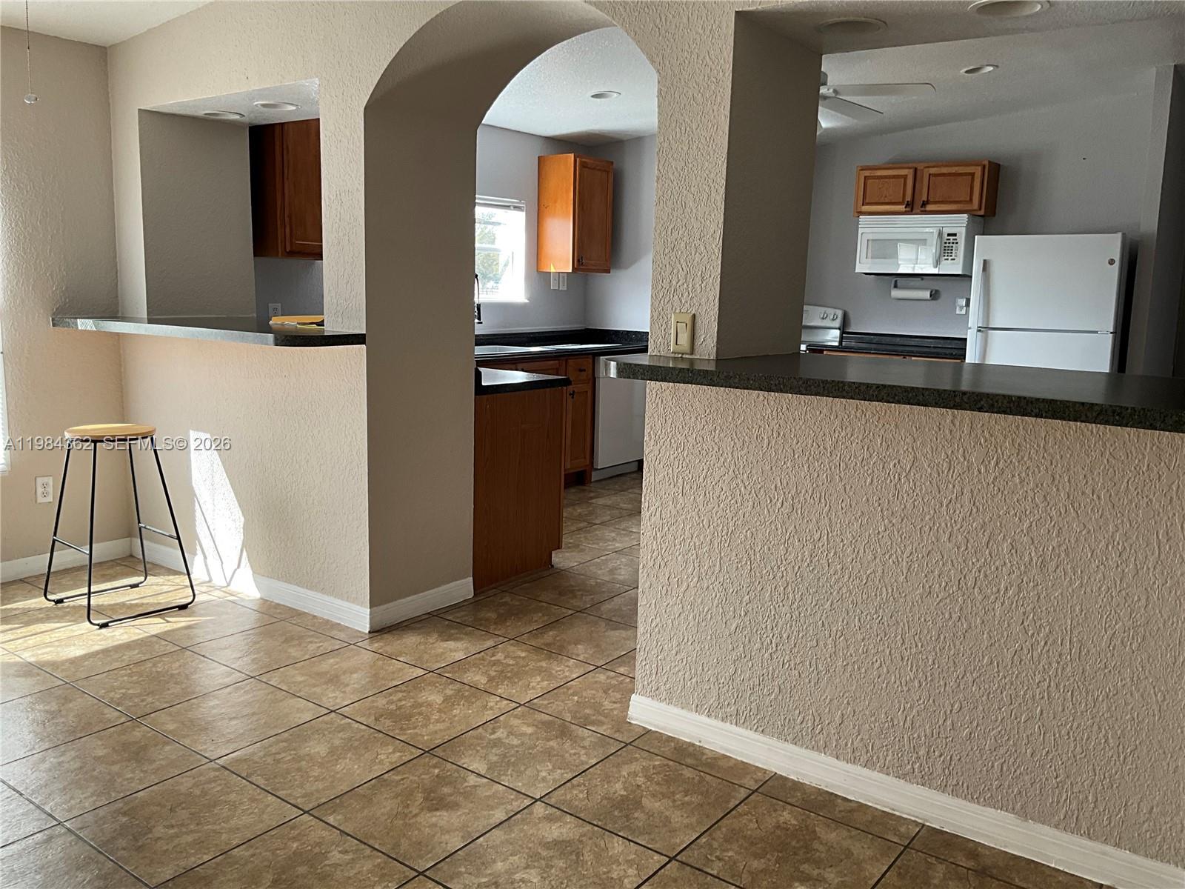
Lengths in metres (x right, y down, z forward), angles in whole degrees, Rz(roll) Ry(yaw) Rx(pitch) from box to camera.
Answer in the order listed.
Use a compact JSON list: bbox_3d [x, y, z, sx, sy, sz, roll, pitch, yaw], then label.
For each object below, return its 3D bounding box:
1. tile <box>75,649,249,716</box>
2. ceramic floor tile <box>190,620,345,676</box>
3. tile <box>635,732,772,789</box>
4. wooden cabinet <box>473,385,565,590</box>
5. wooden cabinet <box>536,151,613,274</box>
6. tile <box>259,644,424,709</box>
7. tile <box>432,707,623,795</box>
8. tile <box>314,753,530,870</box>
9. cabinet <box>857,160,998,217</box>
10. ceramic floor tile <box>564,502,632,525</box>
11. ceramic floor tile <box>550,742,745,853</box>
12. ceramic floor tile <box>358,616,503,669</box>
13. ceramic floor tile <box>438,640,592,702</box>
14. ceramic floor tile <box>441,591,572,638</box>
[{"bbox_3d":[-1.427,0.787,3.295,0.410,0.010,0.410,9,12,36],"label":"tile"},{"bbox_3d":[-1.193,0.749,3.675,0.416,0.010,0.416,9,12,36],"label":"ceramic floor tile"},{"bbox_3d":[0.314,0.908,2.864,0.410,0.010,0.130,9,12,36],"label":"tile"},{"bbox_3d":[-0.676,0.134,4.781,0.900,0.863,0.602,9,12,36],"label":"wooden cabinet"},{"bbox_3d":[-0.116,-1.596,6.948,0.310,0.779,0.452,9,12,36],"label":"wooden cabinet"},{"bbox_3d":[-0.860,0.802,3.433,0.418,0.010,0.418,9,12,36],"label":"tile"},{"bbox_3d":[-0.185,0.904,2.936,0.418,0.010,0.418,9,12,36],"label":"tile"},{"bbox_3d":[-0.432,0.938,2.562,0.410,0.010,0.410,9,12,36],"label":"tile"},{"bbox_3d":[2.347,-1.781,7.003,0.907,0.353,0.303,8,12,35],"label":"cabinet"},{"bbox_3d":[-0.014,0.402,5.838,0.410,0.010,0.410,9,12,36],"label":"ceramic floor tile"},{"bbox_3d":[0.152,0.955,2.688,0.418,0.010,0.418,9,12,36],"label":"ceramic floor tile"},{"bbox_3d":[-0.597,0.741,3.708,0.410,0.010,0.410,9,12,36],"label":"ceramic floor tile"},{"bbox_3d":[-0.267,0.801,3.510,0.416,0.010,0.416,9,12,36],"label":"ceramic floor tile"},{"bbox_3d":[-0.347,0.694,4.036,0.410,0.010,0.410,9,12,36],"label":"ceramic floor tile"}]

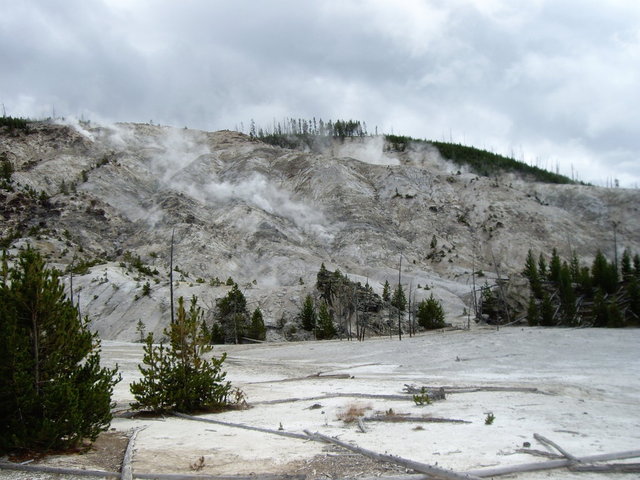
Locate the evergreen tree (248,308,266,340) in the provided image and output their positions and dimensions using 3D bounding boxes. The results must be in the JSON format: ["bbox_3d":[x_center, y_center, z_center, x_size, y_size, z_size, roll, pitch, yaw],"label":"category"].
[{"bbox_3d":[-5.693,7.606,64.000,1.590,3.097,1.590,0,-5,0],"label":"evergreen tree"}]

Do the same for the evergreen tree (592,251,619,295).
[{"bbox_3d":[34.133,3.886,84.000,3.110,5.260,3.110,0,-5,0],"label":"evergreen tree"}]

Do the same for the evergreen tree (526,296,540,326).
[{"bbox_3d":[25.525,8.548,84.000,1.624,3.587,1.624,0,-5,0],"label":"evergreen tree"}]

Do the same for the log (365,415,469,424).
[{"bbox_3d":[2.540,4.708,18.389,2.750,0.160,0.200,-1,-5,6],"label":"log"}]

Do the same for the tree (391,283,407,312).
[{"bbox_3d":[8.938,6.547,80.000,1.820,3.420,1.820,0,-5,0],"label":"tree"}]

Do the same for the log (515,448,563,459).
[{"bbox_3d":[4.520,4.405,14.566,0.980,0.110,0.130,-3,-6,32],"label":"log"}]

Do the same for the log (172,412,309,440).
[{"bbox_3d":[-2.410,5.175,19.700,5.663,0.130,0.130,-4,-7,42],"label":"log"}]

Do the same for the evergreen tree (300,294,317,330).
[{"bbox_3d":[-1.178,7.430,72.000,1.590,3.689,1.590,0,-5,0],"label":"evergreen tree"}]

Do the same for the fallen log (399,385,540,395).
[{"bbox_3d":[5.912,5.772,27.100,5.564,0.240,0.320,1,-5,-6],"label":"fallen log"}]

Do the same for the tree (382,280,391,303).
[{"bbox_3d":[8.045,6.291,85.000,0.970,2.780,0.970,0,-5,0],"label":"tree"}]

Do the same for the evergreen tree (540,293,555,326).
[{"bbox_3d":[24.609,7.518,76.000,1.510,3.680,1.510,0,-5,0],"label":"evergreen tree"}]

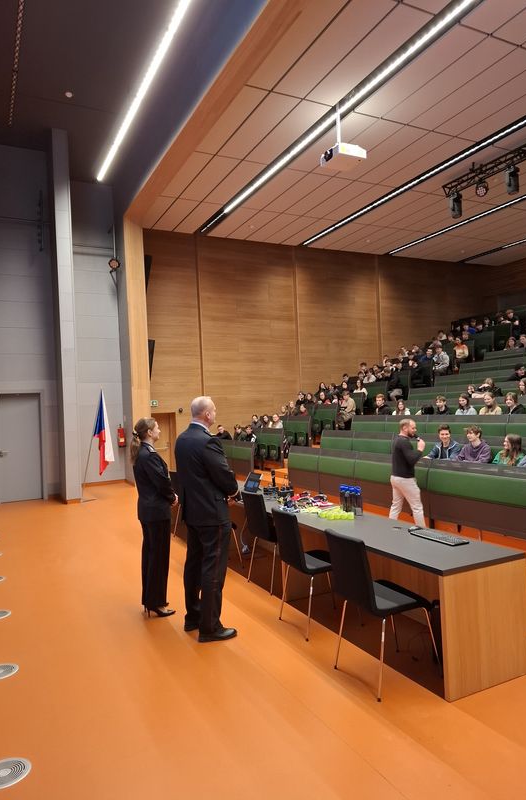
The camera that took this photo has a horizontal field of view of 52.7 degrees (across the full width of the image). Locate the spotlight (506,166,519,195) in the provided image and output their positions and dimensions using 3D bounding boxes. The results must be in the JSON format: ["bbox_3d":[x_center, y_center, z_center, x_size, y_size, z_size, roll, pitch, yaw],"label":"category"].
[{"bbox_3d":[4.995,-4.396,10.620,0.270,0.580,0.290,-2,-1,-28],"label":"spotlight"}]

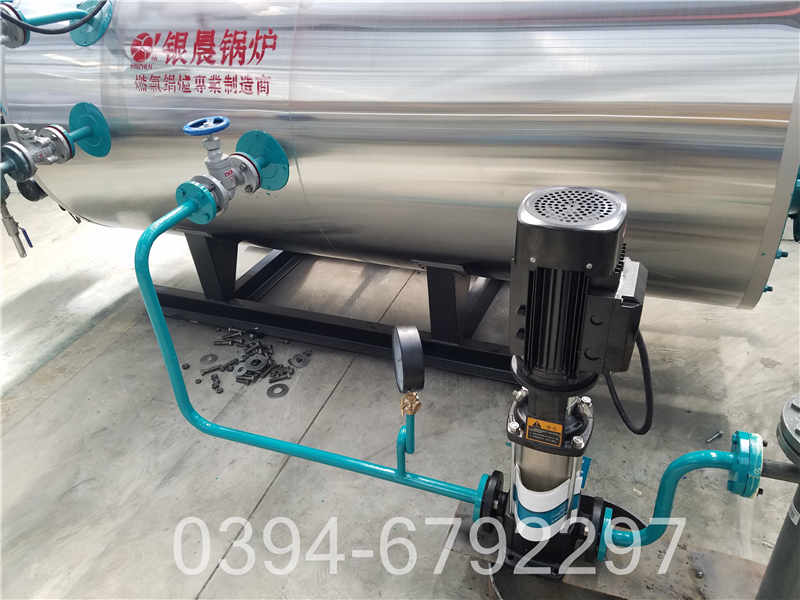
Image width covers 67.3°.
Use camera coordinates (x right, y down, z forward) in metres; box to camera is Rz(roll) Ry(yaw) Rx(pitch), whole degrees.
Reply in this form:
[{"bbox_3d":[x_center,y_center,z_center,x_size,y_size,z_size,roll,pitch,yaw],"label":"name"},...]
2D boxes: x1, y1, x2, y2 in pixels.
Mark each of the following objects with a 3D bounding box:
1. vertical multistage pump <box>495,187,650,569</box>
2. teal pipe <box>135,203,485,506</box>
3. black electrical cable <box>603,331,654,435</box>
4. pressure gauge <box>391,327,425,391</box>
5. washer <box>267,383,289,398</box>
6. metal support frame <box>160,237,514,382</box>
[{"bbox_3d":[0.302,0.203,1.180,0.262,0.828,0.220,8,33,18],"label":"vertical multistage pump"},{"bbox_3d":[-0.185,0.095,1.428,0.829,0.537,0.278,9,34,20],"label":"teal pipe"},{"bbox_3d":[0.406,0.146,1.062,0.096,0.223,0.066,9,34,20],"label":"black electrical cable"},{"bbox_3d":[0.018,0.116,1.165,0.040,0.128,0.128,-7,32,-5],"label":"pressure gauge"},{"bbox_3d":[-0.398,0.297,1.958,0.072,0.005,0.072,-3,32,2],"label":"washer"},{"bbox_3d":[-0.137,-0.179,2.324,1.663,0.396,0.728,9,34,20],"label":"metal support frame"}]

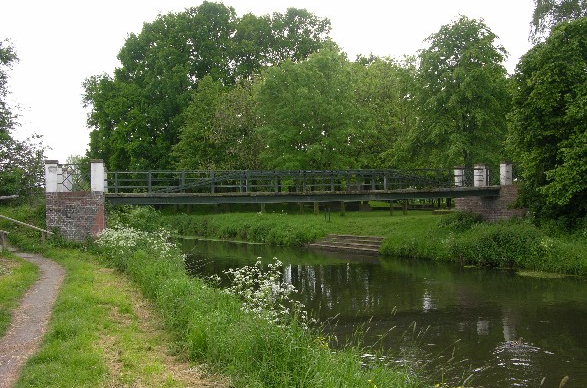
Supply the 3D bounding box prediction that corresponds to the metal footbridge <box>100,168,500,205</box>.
[{"bbox_3d":[1.050,-0.340,24.200,16.800,1.380,1.900,0,0,-22],"label":"metal footbridge"}]

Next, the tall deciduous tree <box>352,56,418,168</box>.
[{"bbox_3d":[6.800,-4.300,44.000,6.500,11.700,6.300,0,0,0],"label":"tall deciduous tree"}]

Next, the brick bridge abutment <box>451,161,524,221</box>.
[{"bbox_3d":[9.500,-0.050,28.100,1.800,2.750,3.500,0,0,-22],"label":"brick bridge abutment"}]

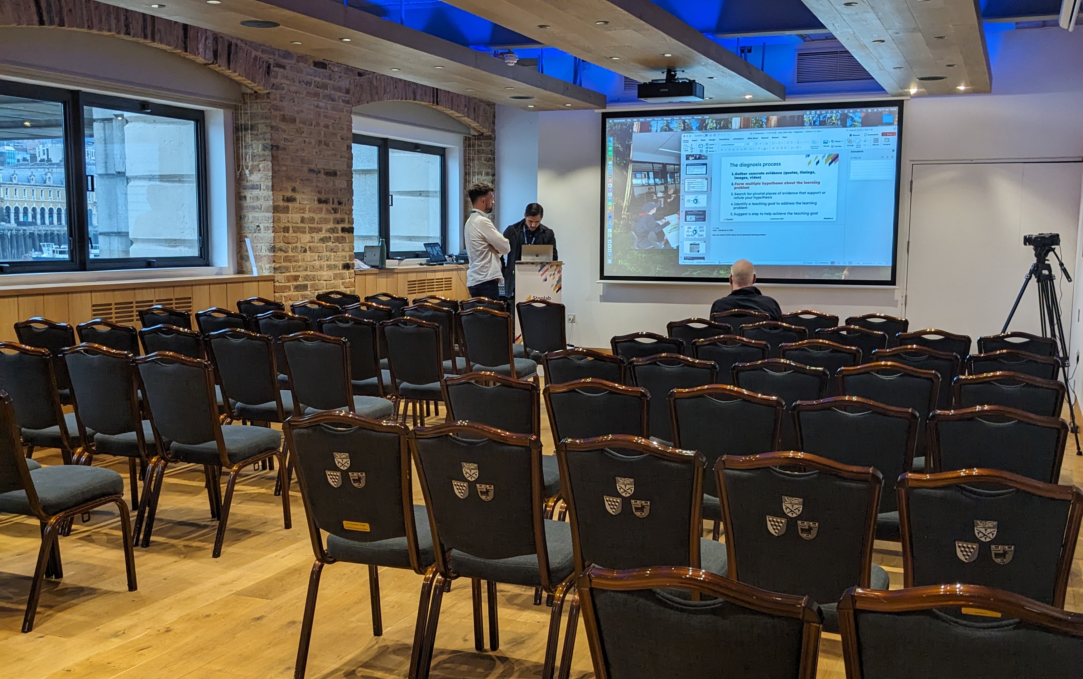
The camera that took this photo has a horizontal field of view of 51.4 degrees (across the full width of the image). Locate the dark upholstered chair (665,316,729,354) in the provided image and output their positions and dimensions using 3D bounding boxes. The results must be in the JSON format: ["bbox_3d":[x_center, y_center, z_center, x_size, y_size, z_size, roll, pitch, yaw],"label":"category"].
[{"bbox_3d":[1.124,0.304,7.544,0.439,0.941,0.604,3,6,23],"label":"dark upholstered chair"}]

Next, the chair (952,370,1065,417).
[{"bbox_3d":[1.952,0.550,4.767,0.434,0.897,0.575,3,6,22],"label":"chair"}]

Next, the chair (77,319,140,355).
[{"bbox_3d":[-2.360,0.316,6.644,0.434,0.897,0.575,3,6,19],"label":"chair"}]

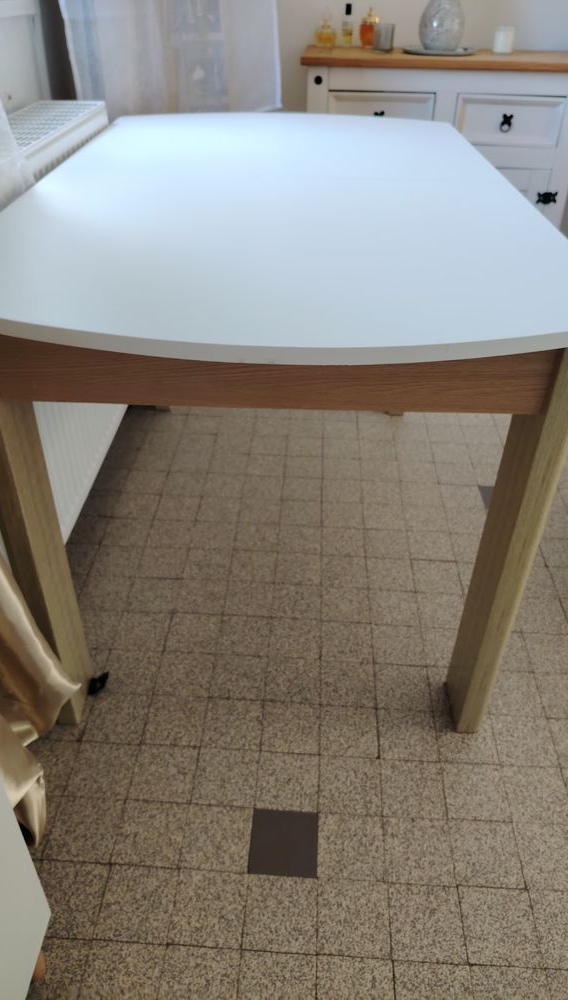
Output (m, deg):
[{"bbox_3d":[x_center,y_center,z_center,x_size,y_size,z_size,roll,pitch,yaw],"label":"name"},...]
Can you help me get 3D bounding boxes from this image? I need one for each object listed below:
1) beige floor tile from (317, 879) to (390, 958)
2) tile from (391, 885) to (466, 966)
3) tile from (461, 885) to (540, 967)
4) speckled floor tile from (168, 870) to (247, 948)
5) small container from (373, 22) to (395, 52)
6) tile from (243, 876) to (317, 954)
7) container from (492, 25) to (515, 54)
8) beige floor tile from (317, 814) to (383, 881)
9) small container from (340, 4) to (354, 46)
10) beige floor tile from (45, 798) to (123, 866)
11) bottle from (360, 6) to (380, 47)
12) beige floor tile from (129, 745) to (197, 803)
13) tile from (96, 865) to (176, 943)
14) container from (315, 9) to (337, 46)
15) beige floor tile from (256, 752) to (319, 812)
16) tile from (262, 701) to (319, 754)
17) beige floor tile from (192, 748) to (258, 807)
[{"bbox_3d":[0.097,0.584,0.967,0.100,0.010,0.100,3,37,2],"label":"beige floor tile"},{"bbox_3d":[0.196,0.584,0.958,0.099,0.010,0.099,3,37,2],"label":"tile"},{"bbox_3d":[0.298,0.593,0.961,0.100,0.010,0.100,3,37,2],"label":"tile"},{"bbox_3d":[-0.104,0.572,0.968,0.100,0.010,0.100,3,37,2],"label":"speckled floor tile"},{"bbox_3d":[0.334,-1.530,2.292,0.063,0.077,0.063,3,37,2],"label":"small container"},{"bbox_3d":[-0.003,0.577,0.965,0.100,0.010,0.100,3,37,2],"label":"tile"},{"bbox_3d":[0.777,-1.629,2.456,0.073,0.083,0.073,3,37,2],"label":"container"},{"bbox_3d":[0.102,0.523,1.047,0.100,0.010,0.100,3,37,2],"label":"beige floor tile"},{"bbox_3d":[0.228,-1.714,2.509,0.039,0.134,0.039,3,37,2],"label":"small container"},{"bbox_3d":[-0.299,0.505,1.058,0.100,0.010,0.100,3,37,2],"label":"beige floor tile"},{"bbox_3d":[0.310,-1.659,2.437,0.068,0.118,0.050,3,37,2],"label":"bottle"},{"bbox_3d":[-0.193,0.447,1.128,0.099,0.010,0.099,3,37,2],"label":"beige floor tile"},{"bbox_3d":[-0.204,0.566,0.972,0.100,0.010,0.100,3,37,2],"label":"tile"},{"bbox_3d":[0.146,-1.629,2.395,0.068,0.106,0.060,3,37,2],"label":"container"},{"bbox_3d":[0.007,0.457,1.123,0.100,0.010,0.100,3,37,2],"label":"beige floor tile"},{"bbox_3d":[0.011,0.397,1.202,0.099,0.010,0.099,3,37,2],"label":"tile"},{"bbox_3d":[-0.093,0.454,1.132,0.100,0.010,0.100,3,37,2],"label":"beige floor tile"}]

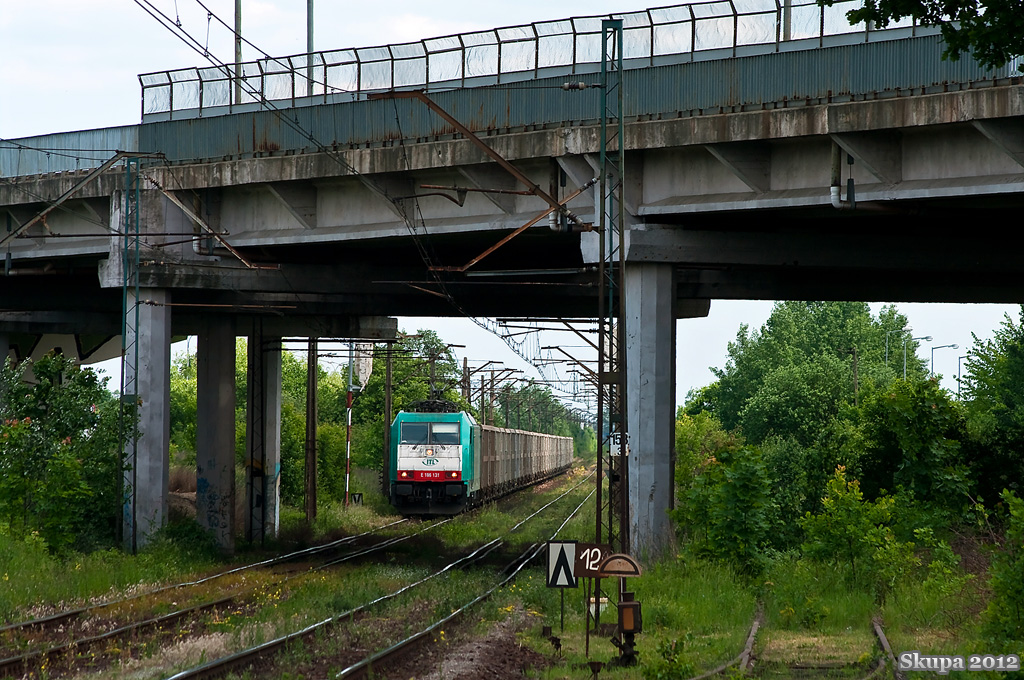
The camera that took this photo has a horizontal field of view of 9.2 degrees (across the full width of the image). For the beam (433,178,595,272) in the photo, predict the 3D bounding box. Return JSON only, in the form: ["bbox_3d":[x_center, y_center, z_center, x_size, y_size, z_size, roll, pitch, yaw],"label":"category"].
[{"bbox_3d":[0.043,-2.006,111.000,2.920,1.650,0.100,1,-1,-2],"label":"beam"}]

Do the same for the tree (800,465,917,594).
[{"bbox_3d":[5.328,2.951,98.000,1.800,2.050,1.700,0,-1,0],"label":"tree"}]

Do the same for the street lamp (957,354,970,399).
[{"bbox_3d":[32.385,5.879,450.000,1.900,9.800,0.300,0,-1,0],"label":"street lamp"}]

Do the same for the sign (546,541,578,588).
[{"bbox_3d":[0.650,2.894,82.300,0.400,0.600,0.030,0,-1,0],"label":"sign"}]

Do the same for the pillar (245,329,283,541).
[{"bbox_3d":[-7.069,2.739,181.945,0.880,5.850,0.880,1,-1,-27],"label":"pillar"}]

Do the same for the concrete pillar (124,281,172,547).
[{"bbox_3d":[-7.585,1.803,132.946,0.880,5.750,0.880,1,-1,-27],"label":"concrete pillar"}]

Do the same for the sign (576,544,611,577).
[{"bbox_3d":[0.912,2.467,71.500,0.420,0.380,0.030,0,-1,0],"label":"sign"}]

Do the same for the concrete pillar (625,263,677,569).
[{"bbox_3d":[2.529,1.487,116.445,0.880,5.800,0.880,1,-1,-27],"label":"concrete pillar"}]

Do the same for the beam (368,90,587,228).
[{"bbox_3d":[-0.443,-2.316,82.000,2.800,1.770,0.120,1,-1,-2],"label":"beam"}]

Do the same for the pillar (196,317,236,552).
[{"bbox_3d":[-7.275,2.321,157.444,0.880,5.900,0.880,1,-1,-27],"label":"pillar"}]

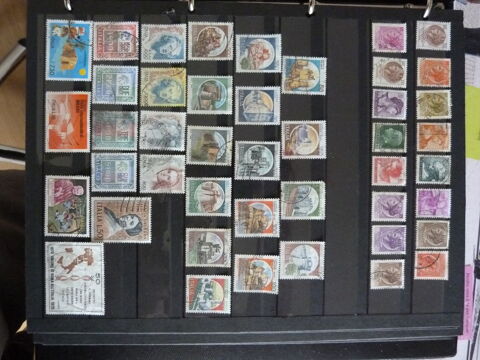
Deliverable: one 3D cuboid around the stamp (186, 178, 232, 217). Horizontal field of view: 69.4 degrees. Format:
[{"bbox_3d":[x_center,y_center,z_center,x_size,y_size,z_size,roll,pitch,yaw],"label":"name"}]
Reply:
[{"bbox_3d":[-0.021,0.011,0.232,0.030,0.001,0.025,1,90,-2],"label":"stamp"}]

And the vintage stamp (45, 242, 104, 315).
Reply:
[{"bbox_3d":[-0.109,0.065,0.230,0.039,0.001,0.048,1,90,-2],"label":"vintage stamp"}]

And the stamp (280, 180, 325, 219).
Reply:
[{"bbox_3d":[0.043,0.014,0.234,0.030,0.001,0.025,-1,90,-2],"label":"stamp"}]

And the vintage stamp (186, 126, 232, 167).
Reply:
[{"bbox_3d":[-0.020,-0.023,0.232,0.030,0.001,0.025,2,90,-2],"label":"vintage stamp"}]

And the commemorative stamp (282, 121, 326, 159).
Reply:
[{"bbox_3d":[0.043,-0.027,0.234,0.030,0.001,0.025,0,90,-2],"label":"commemorative stamp"}]

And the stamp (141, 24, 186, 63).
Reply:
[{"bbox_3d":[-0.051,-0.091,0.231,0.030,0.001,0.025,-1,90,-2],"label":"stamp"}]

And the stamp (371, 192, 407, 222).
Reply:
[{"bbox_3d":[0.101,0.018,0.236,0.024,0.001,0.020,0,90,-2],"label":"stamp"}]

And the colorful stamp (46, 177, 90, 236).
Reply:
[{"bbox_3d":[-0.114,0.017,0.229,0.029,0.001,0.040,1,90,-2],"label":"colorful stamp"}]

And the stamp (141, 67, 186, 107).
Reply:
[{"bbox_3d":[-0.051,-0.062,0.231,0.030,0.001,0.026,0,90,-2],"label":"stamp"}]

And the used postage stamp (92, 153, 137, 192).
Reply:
[{"bbox_3d":[-0.084,-0.005,0.231,0.030,0.001,0.025,0,90,-2],"label":"used postage stamp"}]

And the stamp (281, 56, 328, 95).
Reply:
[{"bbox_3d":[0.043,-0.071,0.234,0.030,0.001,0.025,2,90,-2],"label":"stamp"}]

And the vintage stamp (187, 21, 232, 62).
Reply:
[{"bbox_3d":[-0.020,-0.093,0.232,0.030,0.001,0.025,0,90,-2],"label":"vintage stamp"}]

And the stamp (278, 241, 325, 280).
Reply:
[{"bbox_3d":[0.042,0.054,0.234,0.030,0.001,0.025,1,90,-2],"label":"stamp"}]

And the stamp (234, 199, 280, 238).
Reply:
[{"bbox_3d":[0.012,0.026,0.233,0.030,0.001,0.025,0,90,-2],"label":"stamp"}]

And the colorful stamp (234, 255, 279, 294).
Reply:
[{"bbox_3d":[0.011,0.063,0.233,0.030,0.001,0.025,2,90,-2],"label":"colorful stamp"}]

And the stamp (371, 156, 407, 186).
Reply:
[{"bbox_3d":[0.101,-0.006,0.236,0.024,0.001,0.020,0,90,-2],"label":"stamp"}]

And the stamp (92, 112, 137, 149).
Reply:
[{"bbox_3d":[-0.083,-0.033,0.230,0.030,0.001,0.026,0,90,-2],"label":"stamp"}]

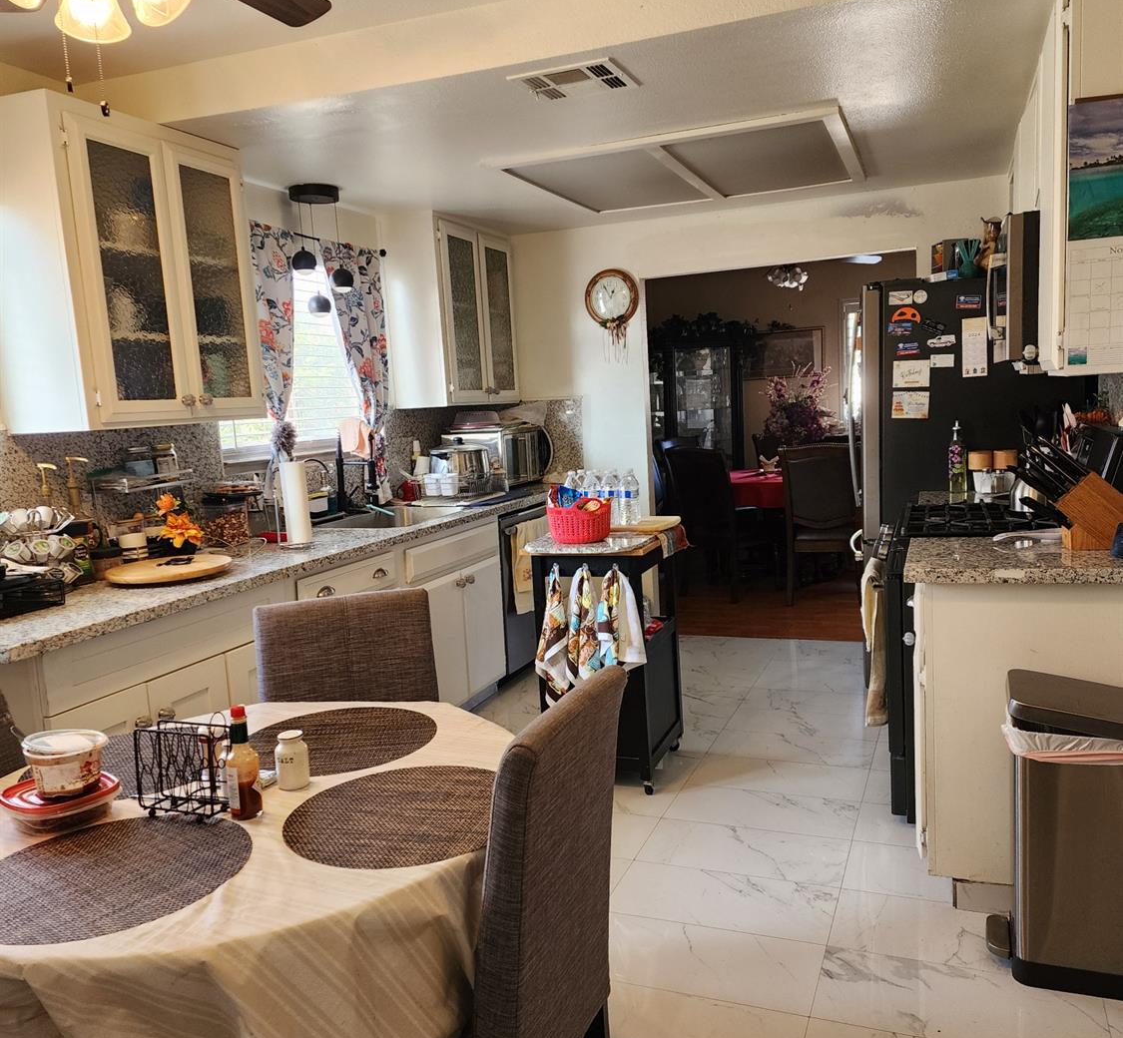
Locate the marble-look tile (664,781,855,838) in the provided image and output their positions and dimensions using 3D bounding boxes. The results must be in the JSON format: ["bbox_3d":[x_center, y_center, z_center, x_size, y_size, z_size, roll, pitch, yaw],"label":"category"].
[{"bbox_3d":[0.675,0.988,3.344,0.610,0.010,0.305,-1,8,22],"label":"marble-look tile"}]

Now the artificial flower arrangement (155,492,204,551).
[{"bbox_3d":[-1.317,0.030,3.411,0.160,0.235,0.150,-6,8,-21],"label":"artificial flower arrangement"}]

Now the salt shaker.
[{"bbox_3d":[-0.471,0.422,1.735,0.057,0.093,0.057,-2,7,8],"label":"salt shaker"}]

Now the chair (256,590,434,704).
[{"bbox_3d":[-0.472,0.692,2.287,0.450,0.945,0.600,-4,7,-10],"label":"chair"}]

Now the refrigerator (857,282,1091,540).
[{"bbox_3d":[1.861,-0.148,4.615,0.920,1.790,0.910,-1,8,22],"label":"refrigerator"}]

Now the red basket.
[{"bbox_3d":[0.056,0.002,3.655,0.210,0.155,0.245,-4,7,-11],"label":"red basket"}]

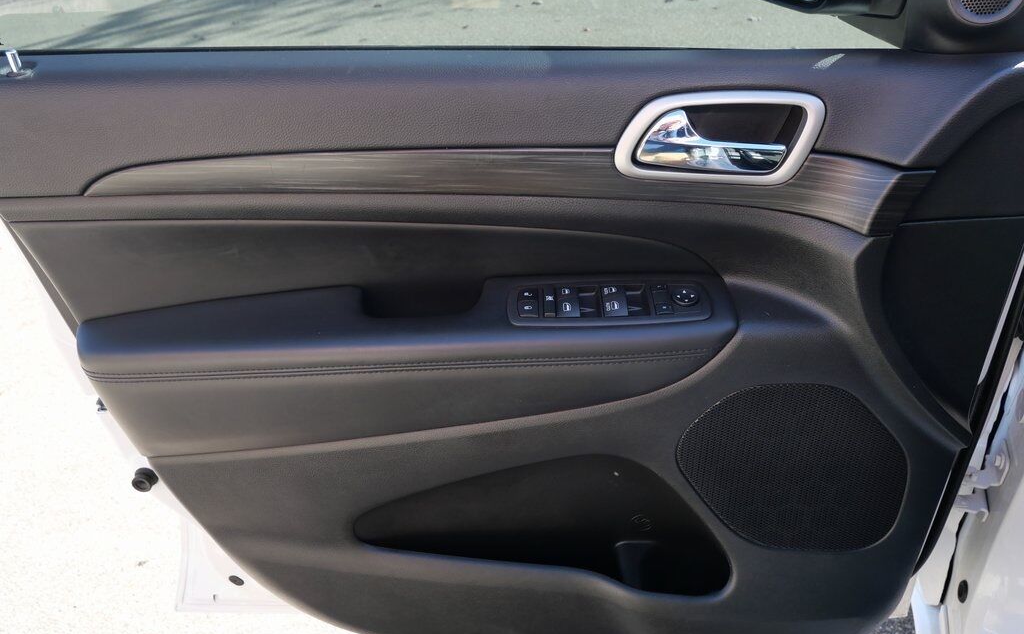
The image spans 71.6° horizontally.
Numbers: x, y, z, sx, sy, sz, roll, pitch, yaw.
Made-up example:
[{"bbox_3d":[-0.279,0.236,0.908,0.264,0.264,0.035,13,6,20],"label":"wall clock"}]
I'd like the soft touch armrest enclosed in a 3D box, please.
[{"bbox_3d":[-0.097,0.053,0.715,0.590,0.160,0.110,0,29,1],"label":"soft touch armrest"}]

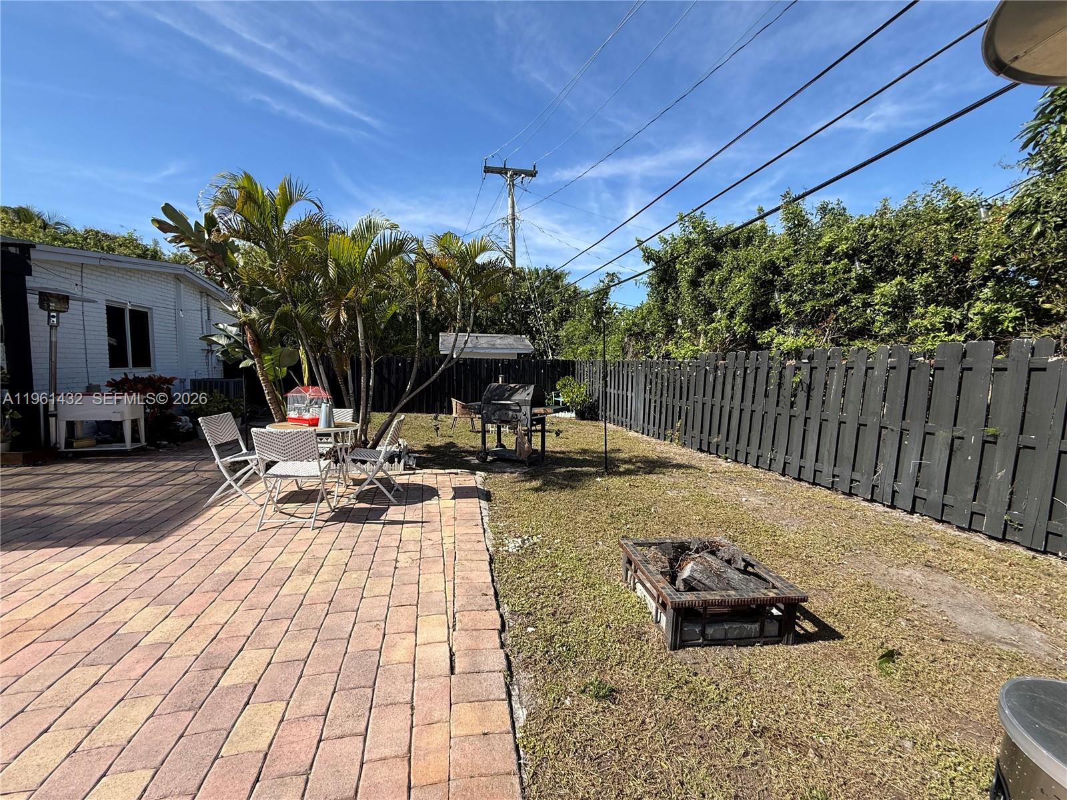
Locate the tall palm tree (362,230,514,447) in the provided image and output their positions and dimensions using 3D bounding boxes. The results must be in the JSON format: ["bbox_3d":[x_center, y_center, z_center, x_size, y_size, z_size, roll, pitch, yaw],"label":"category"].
[{"bbox_3d":[-1.440,-0.912,6.509,2.100,3.250,1.600,-1,5,-12],"label":"tall palm tree"}]

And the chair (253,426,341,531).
[{"bbox_3d":[-1.960,0.603,3.553,0.490,0.840,0.580,-1,4,-7],"label":"chair"}]

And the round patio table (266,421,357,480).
[{"bbox_3d":[-2.097,0.602,4.149,0.830,0.720,0.830,-2,5,-27],"label":"round patio table"}]

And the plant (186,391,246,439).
[{"bbox_3d":[-5.800,0.265,7.943,0.880,0.850,0.800,0,4,0],"label":"plant"}]

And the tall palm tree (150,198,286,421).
[{"bbox_3d":[-4.680,-1.025,6.441,1.950,3.650,1.600,0,4,0],"label":"tall palm tree"}]

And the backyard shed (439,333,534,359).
[{"bbox_3d":[-2.100,-1.588,19.536,4.000,2.850,3.700,-1,4,-13],"label":"backyard shed"}]

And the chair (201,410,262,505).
[{"bbox_3d":[-2.822,0.555,4.186,0.570,0.840,0.480,0,4,-5],"label":"chair"}]

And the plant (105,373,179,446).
[{"bbox_3d":[-6.194,0.161,6.791,0.900,1.120,0.850,-4,6,-42],"label":"plant"}]

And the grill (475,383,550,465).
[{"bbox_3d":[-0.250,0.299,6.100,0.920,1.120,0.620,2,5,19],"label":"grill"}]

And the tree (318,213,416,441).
[{"bbox_3d":[-2.565,-1.125,6.656,1.500,3.500,1.500,-1,5,-21],"label":"tree"}]

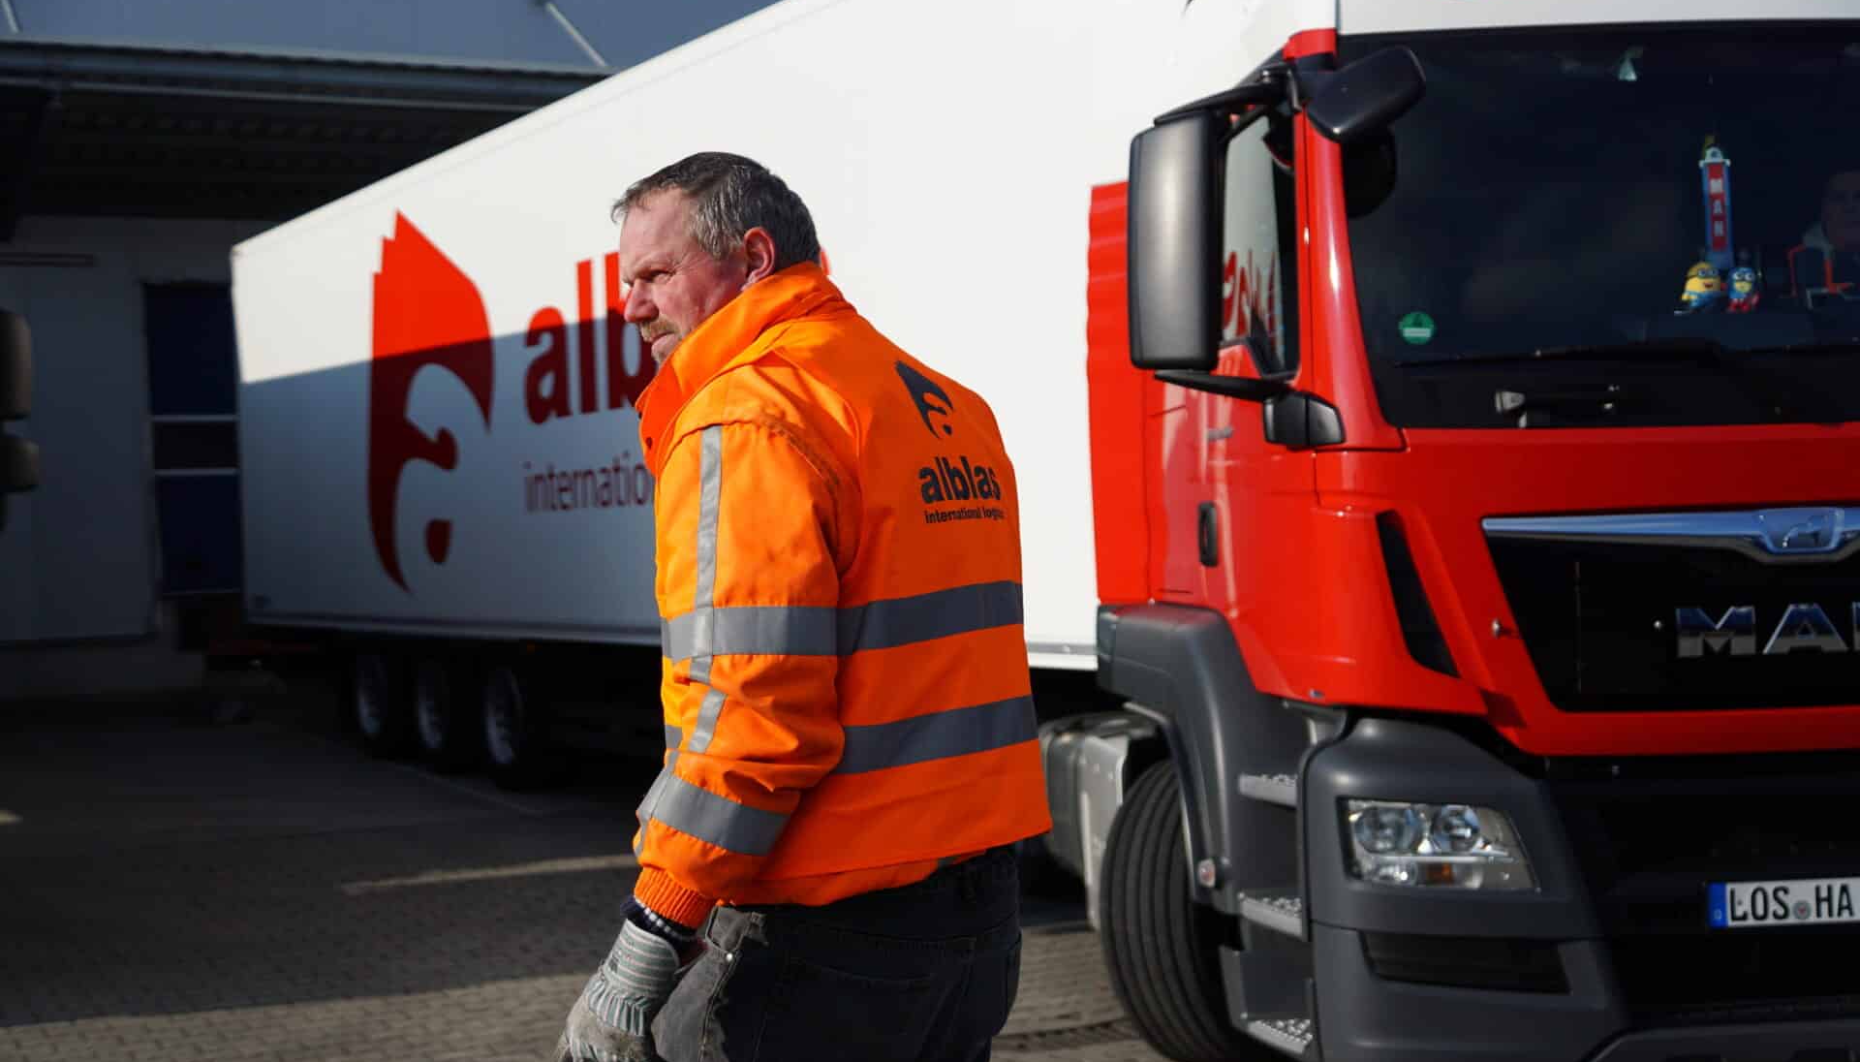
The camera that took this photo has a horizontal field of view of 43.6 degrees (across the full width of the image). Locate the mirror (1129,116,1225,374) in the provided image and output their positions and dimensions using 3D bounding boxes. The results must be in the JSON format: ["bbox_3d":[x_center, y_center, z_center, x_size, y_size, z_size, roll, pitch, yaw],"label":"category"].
[{"bbox_3d":[0.615,-0.728,5.820,0.220,0.630,0.150,-2,0,14],"label":"mirror"}]

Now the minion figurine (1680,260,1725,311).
[{"bbox_3d":[2.012,-0.639,6.050,0.100,0.130,0.080,-2,0,-6],"label":"minion figurine"}]

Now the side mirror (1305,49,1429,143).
[{"bbox_3d":[1.052,-1.051,5.620,0.240,0.155,0.130,-26,-21,12],"label":"side mirror"}]

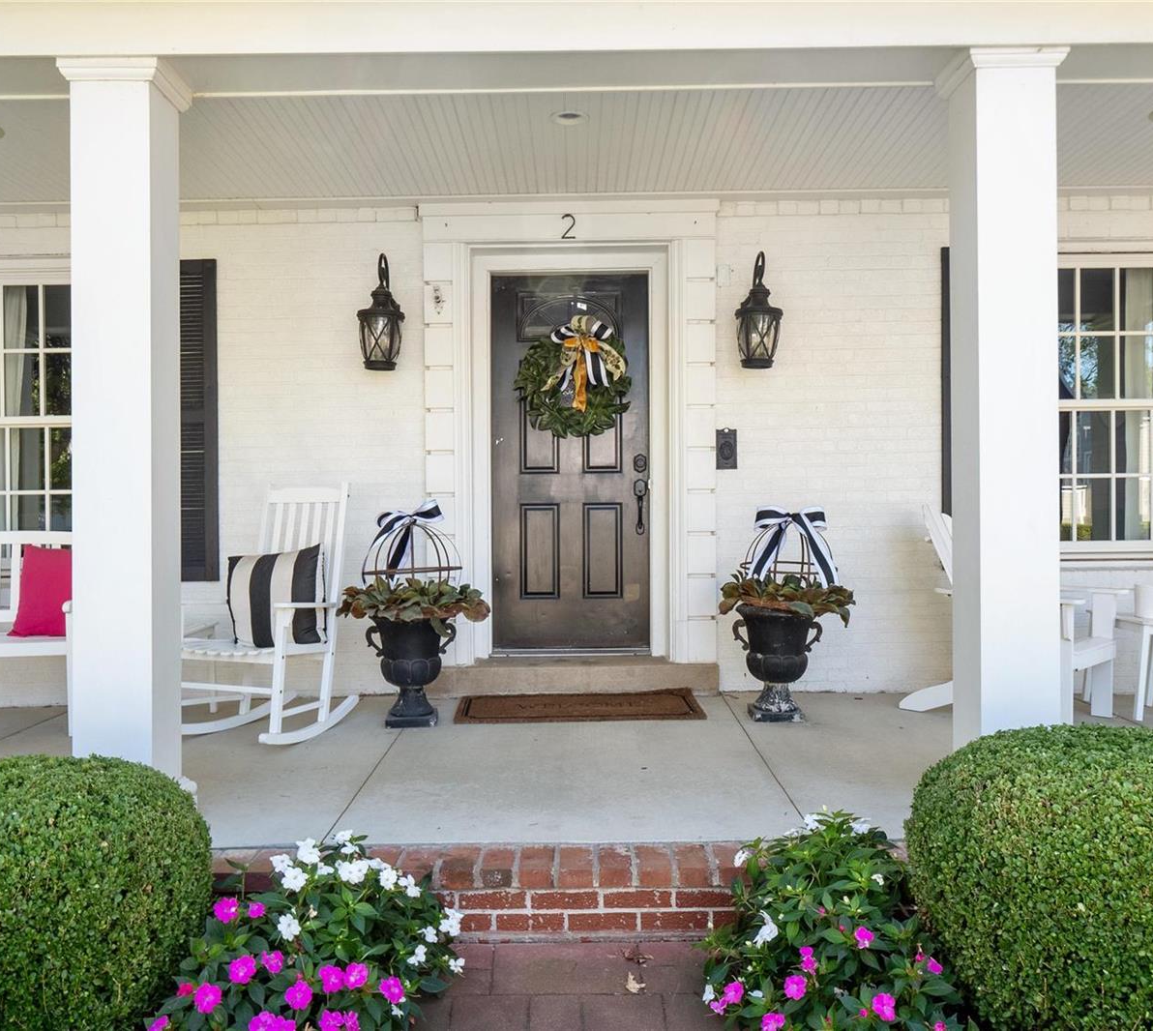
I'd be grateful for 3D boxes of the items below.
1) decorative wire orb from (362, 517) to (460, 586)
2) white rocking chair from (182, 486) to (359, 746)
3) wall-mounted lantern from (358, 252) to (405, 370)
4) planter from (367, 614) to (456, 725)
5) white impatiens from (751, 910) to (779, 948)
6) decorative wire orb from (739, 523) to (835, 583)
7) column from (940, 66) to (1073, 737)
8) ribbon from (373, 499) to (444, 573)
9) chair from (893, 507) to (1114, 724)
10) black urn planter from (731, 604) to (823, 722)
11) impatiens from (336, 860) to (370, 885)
[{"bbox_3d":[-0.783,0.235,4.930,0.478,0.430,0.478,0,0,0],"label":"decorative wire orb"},{"bbox_3d":[-1.437,0.428,4.820,0.640,1.120,0.870,0,0,21],"label":"white rocking chair"},{"bbox_3d":[-0.978,-1.026,5.180,0.225,0.590,0.280,0,0,0],"label":"wall-mounted lantern"},{"bbox_3d":[-0.792,0.735,4.930,0.433,0.500,0.370,0,0,0],"label":"planter"},{"bbox_3d":[0.444,0.970,2.420,0.067,0.082,0.050,0,-10,22],"label":"white impatiens"},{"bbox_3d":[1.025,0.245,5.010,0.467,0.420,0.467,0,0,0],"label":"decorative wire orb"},{"bbox_3d":[1.372,-0.225,3.330,0.310,2.420,0.310,0,0,0],"label":"column"},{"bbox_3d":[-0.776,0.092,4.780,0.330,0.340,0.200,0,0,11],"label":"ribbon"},{"bbox_3d":[2.047,0.437,4.882,0.880,0.970,0.690,0,0,44],"label":"chair"},{"bbox_3d":[0.978,0.715,5.010,0.440,0.515,0.370,0,0,0],"label":"black urn planter"},{"bbox_3d":[-0.565,0.900,2.600,0.082,0.064,0.045,0,-18,-6],"label":"impatiens"}]

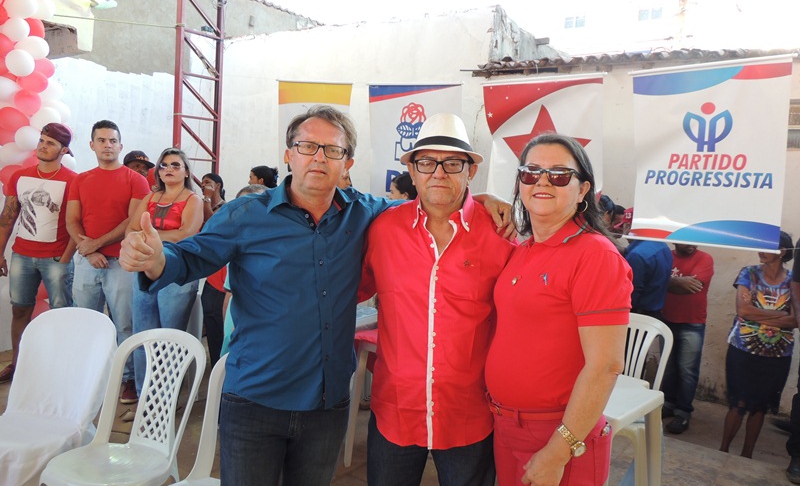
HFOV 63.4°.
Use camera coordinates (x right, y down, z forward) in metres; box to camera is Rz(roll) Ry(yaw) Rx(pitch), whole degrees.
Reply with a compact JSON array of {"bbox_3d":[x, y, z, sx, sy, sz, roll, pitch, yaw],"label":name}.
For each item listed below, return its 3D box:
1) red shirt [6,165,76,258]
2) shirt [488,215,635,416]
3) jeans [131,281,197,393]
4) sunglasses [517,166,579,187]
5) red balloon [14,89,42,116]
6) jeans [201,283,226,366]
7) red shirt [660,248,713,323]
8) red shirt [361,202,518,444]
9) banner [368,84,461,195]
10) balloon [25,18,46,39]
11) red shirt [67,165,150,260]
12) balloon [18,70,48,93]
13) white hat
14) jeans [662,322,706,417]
[{"bbox_3d":[-2.438,-0.214,4.400,0.480,0.640,0.280,-2,7,-24],"label":"red shirt"},{"bbox_3d":[0.399,0.185,1.750,0.450,0.510,0.290,6,4,35],"label":"shirt"},{"bbox_3d":[-1.433,0.543,3.970,0.410,0.930,0.290,-1,7,-18],"label":"jeans"},{"bbox_3d":[0.414,-0.182,1.770,0.147,0.054,0.150,4,7,28],"label":"sunglasses"},{"bbox_3d":[-2.698,-1.017,4.700,0.205,0.200,0.205,3,3,0],"label":"red balloon"},{"bbox_3d":[-1.358,0.664,4.750,0.240,0.850,0.310,1,4,-37],"label":"jeans"},{"bbox_3d":[2.220,0.340,5.050,0.480,0.590,0.280,5,4,29],"label":"red shirt"},{"bbox_3d":[0.108,0.227,1.870,0.500,0.730,0.300,1,6,3],"label":"red shirt"},{"bbox_3d":[0.083,-0.769,5.431,0.900,1.120,0.040,6,4,34],"label":"banner"},{"bbox_3d":[-2.701,-1.556,4.750,0.200,0.205,0.200,3,3,0],"label":"balloon"},{"bbox_3d":[-1.734,-0.187,3.850,0.490,0.570,0.270,2,3,-21],"label":"red shirt"},{"bbox_3d":[-2.662,-1.169,4.700,0.215,0.190,0.205,3,3,0],"label":"balloon"},{"bbox_3d":[0.120,-0.296,1.870,0.250,0.135,0.285,1,6,1],"label":"white hat"},{"bbox_3d":[2.234,0.942,5.100,0.380,0.920,0.290,6,8,35],"label":"jeans"}]

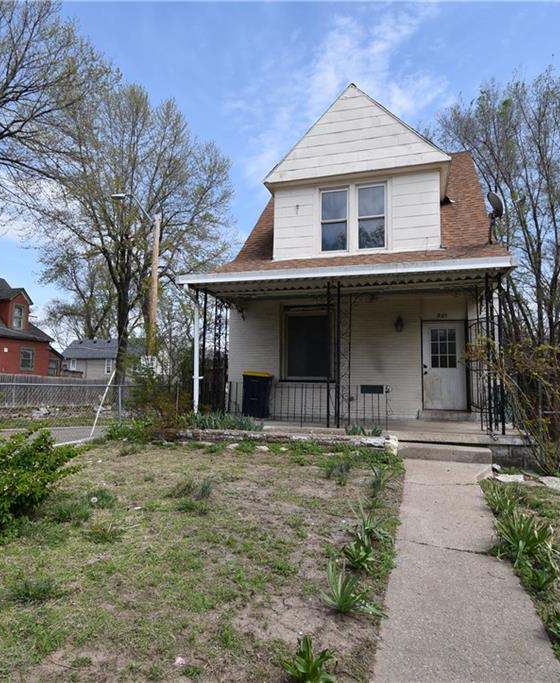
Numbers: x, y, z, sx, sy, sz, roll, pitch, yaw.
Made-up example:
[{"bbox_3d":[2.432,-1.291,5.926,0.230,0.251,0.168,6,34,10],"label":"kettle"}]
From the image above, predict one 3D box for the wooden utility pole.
[{"bbox_3d":[-4.730,-0.888,15.858,0.290,7.850,0.290,1,-6,0],"label":"wooden utility pole"}]

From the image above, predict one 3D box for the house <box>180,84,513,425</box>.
[{"bbox_3d":[1.954,-1.691,11.843,6.400,8.100,8.300,-1,-7,16],"label":"house"}]

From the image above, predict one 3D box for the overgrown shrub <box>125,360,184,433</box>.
[{"bbox_3d":[-2.626,1.134,9.001,1.200,1.550,1.200,1,-6,0],"label":"overgrown shrub"}]

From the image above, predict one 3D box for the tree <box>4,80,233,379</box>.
[{"bbox_3d":[-8.519,-5.169,22.482,11.800,17.000,11.000,1,-6,0],"label":"tree"}]

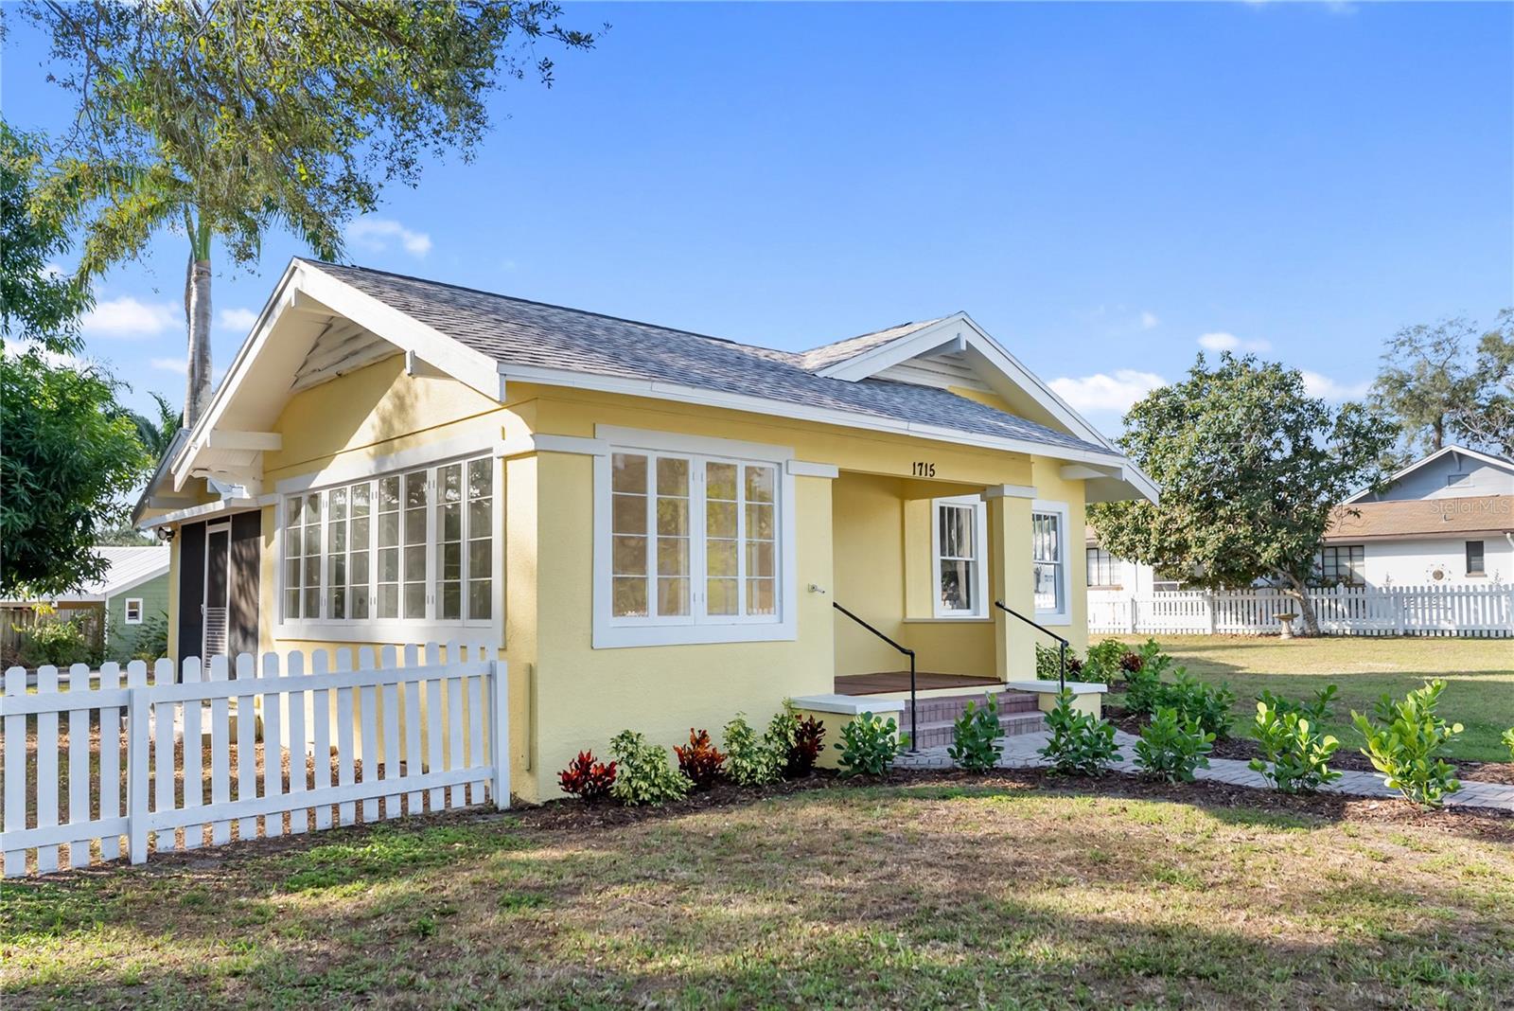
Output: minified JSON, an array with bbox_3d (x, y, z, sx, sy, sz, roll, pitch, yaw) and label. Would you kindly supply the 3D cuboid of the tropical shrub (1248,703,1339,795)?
[{"bbox_3d":[3.676,1.644,7.800,0.613,0.609,0.568,-3,-6,25],"label":"tropical shrub"}]

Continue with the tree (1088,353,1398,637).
[{"bbox_3d":[9.612,-0.253,22.974,6.341,5.735,5.915,-3,-6,23],"label":"tree"}]

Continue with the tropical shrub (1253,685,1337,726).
[{"bbox_3d":[4.411,1.745,9.308,0.656,0.546,0.609,-3,-6,25],"label":"tropical shrub"}]

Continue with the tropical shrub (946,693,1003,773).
[{"bbox_3d":[1.742,1.811,9.107,0.440,0.590,0.409,-2,-5,11],"label":"tropical shrub"}]

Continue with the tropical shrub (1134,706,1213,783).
[{"bbox_3d":[3.048,1.742,8.345,0.563,0.531,0.523,-2,-5,20],"label":"tropical shrub"}]

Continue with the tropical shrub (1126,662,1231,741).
[{"bbox_3d":[3.940,1.796,10.650,1.009,0.647,0.936,-2,-5,20],"label":"tropical shrub"}]

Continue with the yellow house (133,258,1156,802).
[{"bbox_3d":[-1.092,0.350,15.281,11.502,4.871,11.076,4,-7,-42],"label":"yellow house"}]

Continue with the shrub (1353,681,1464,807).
[{"bbox_3d":[4.146,1.508,7.267,0.680,0.776,0.630,-3,-6,29],"label":"shrub"}]

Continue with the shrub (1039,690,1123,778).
[{"bbox_3d":[2.489,1.745,8.777,0.619,0.622,0.574,-2,-5,15],"label":"shrub"}]

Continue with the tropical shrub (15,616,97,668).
[{"bbox_3d":[-18.241,3.571,29.561,2.120,1.376,1.843,3,-6,-31],"label":"tropical shrub"}]

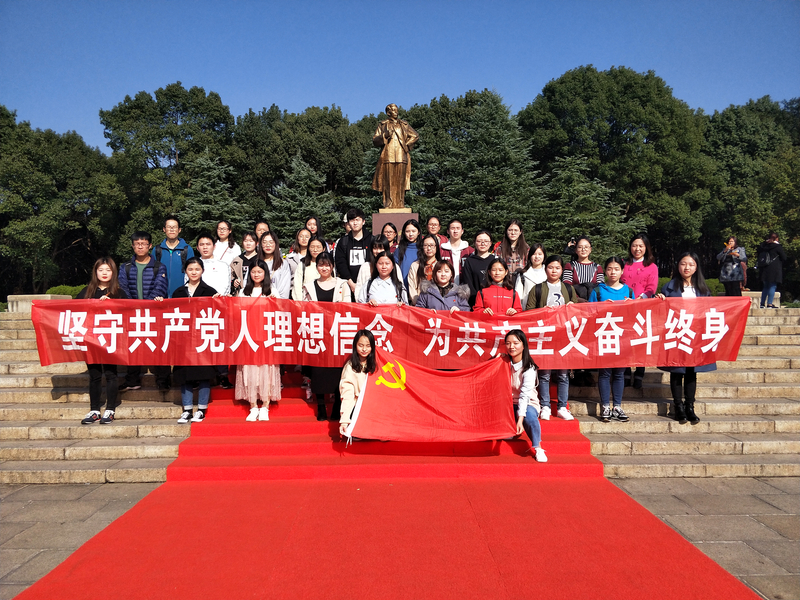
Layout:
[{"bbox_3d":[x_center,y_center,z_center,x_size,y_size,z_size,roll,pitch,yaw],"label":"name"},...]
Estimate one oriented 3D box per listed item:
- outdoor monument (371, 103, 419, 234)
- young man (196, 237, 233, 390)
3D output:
[{"bbox_3d":[-0.205,-3.429,21.500,1.800,7.650,1.750,0,-1,-4],"label":"outdoor monument"},{"bbox_3d":[-2.096,0.125,6.391,0.480,1.722,0.320,0,0,-1],"label":"young man"}]

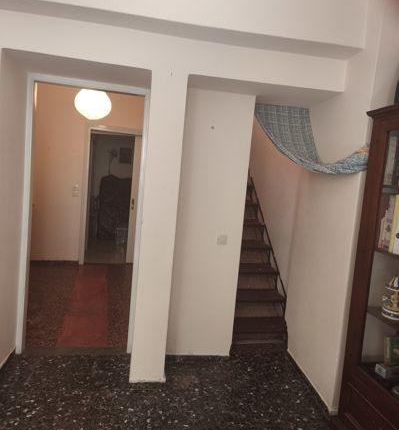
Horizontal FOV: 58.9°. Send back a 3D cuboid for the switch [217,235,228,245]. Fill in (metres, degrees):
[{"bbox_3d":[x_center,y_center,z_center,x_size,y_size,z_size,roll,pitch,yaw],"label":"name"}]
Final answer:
[{"bbox_3d":[0.186,0.204,2.840,0.083,0.081,0.015,4,4,-8],"label":"switch"}]

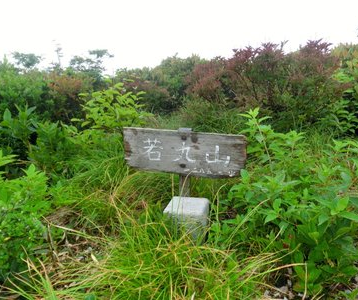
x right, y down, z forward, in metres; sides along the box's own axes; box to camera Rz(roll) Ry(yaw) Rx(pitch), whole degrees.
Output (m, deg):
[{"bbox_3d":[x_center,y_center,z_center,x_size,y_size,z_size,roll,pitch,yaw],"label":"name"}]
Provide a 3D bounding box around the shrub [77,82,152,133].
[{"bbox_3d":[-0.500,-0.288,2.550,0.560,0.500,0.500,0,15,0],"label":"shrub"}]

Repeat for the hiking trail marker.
[{"bbox_3d":[-0.007,0.131,1.326,0.541,0.412,0.247,4,15,16],"label":"hiking trail marker"}]

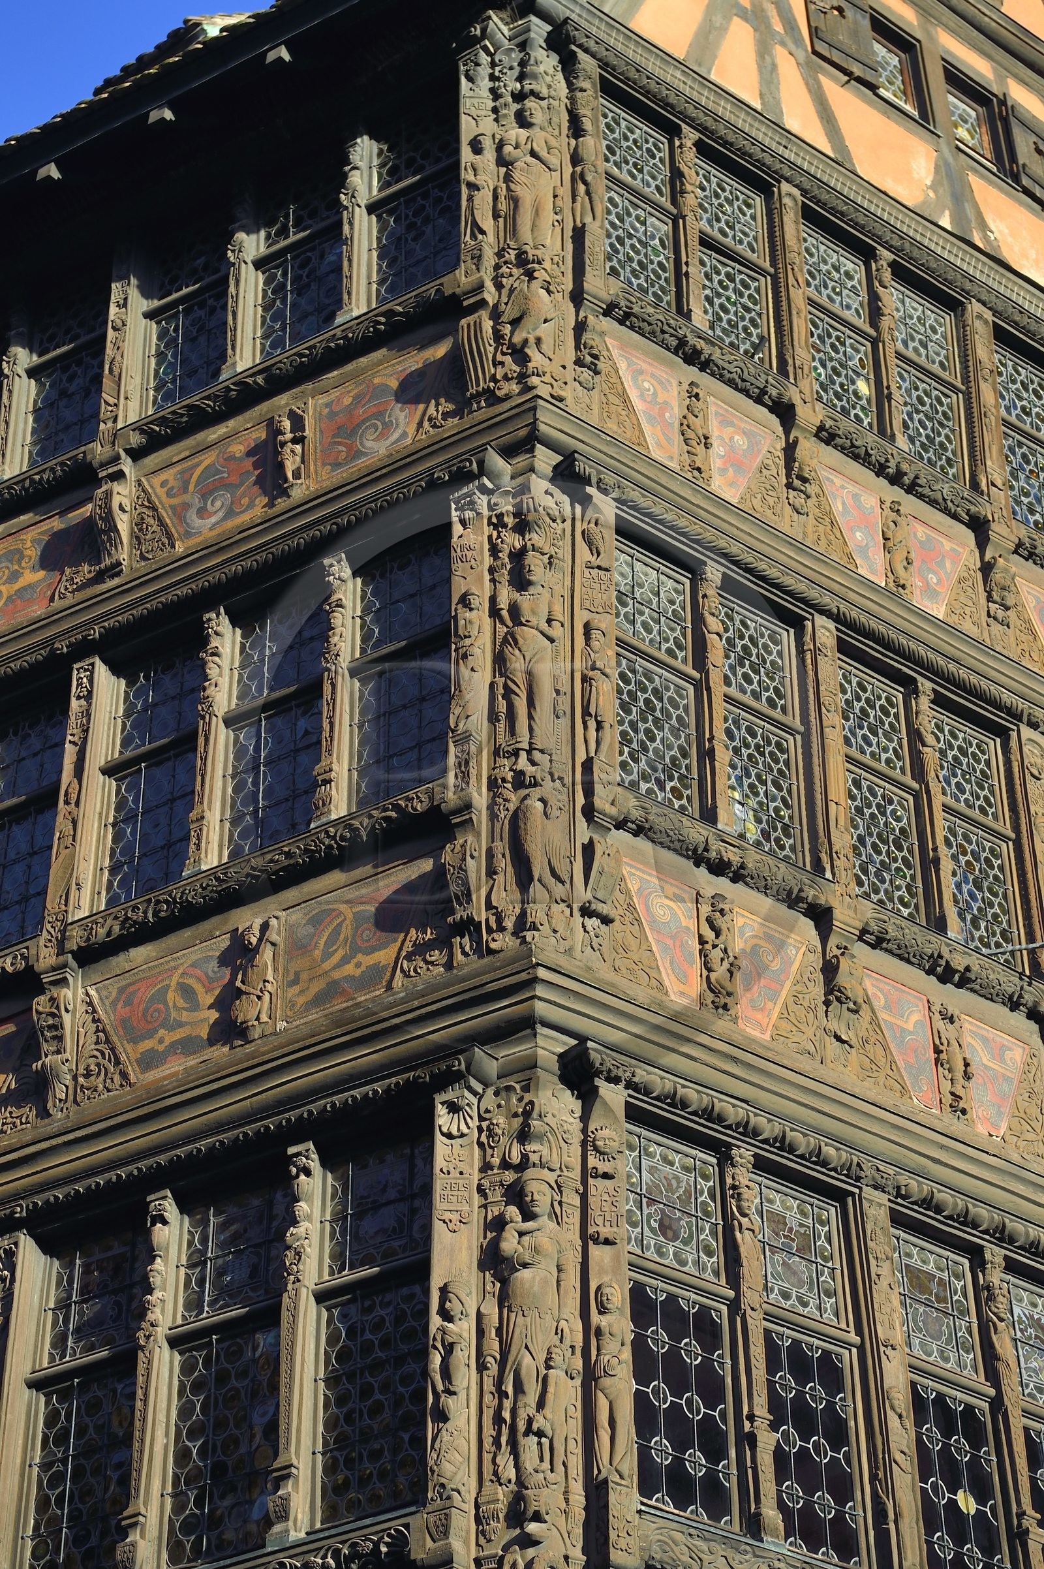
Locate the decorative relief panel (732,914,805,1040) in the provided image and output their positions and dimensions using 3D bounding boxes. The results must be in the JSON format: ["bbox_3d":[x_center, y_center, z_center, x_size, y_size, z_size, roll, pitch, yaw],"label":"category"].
[{"bbox_3d":[1.097,0.871,13.224,0.455,0.622,0.040,25,-44,-30],"label":"decorative relief panel"}]

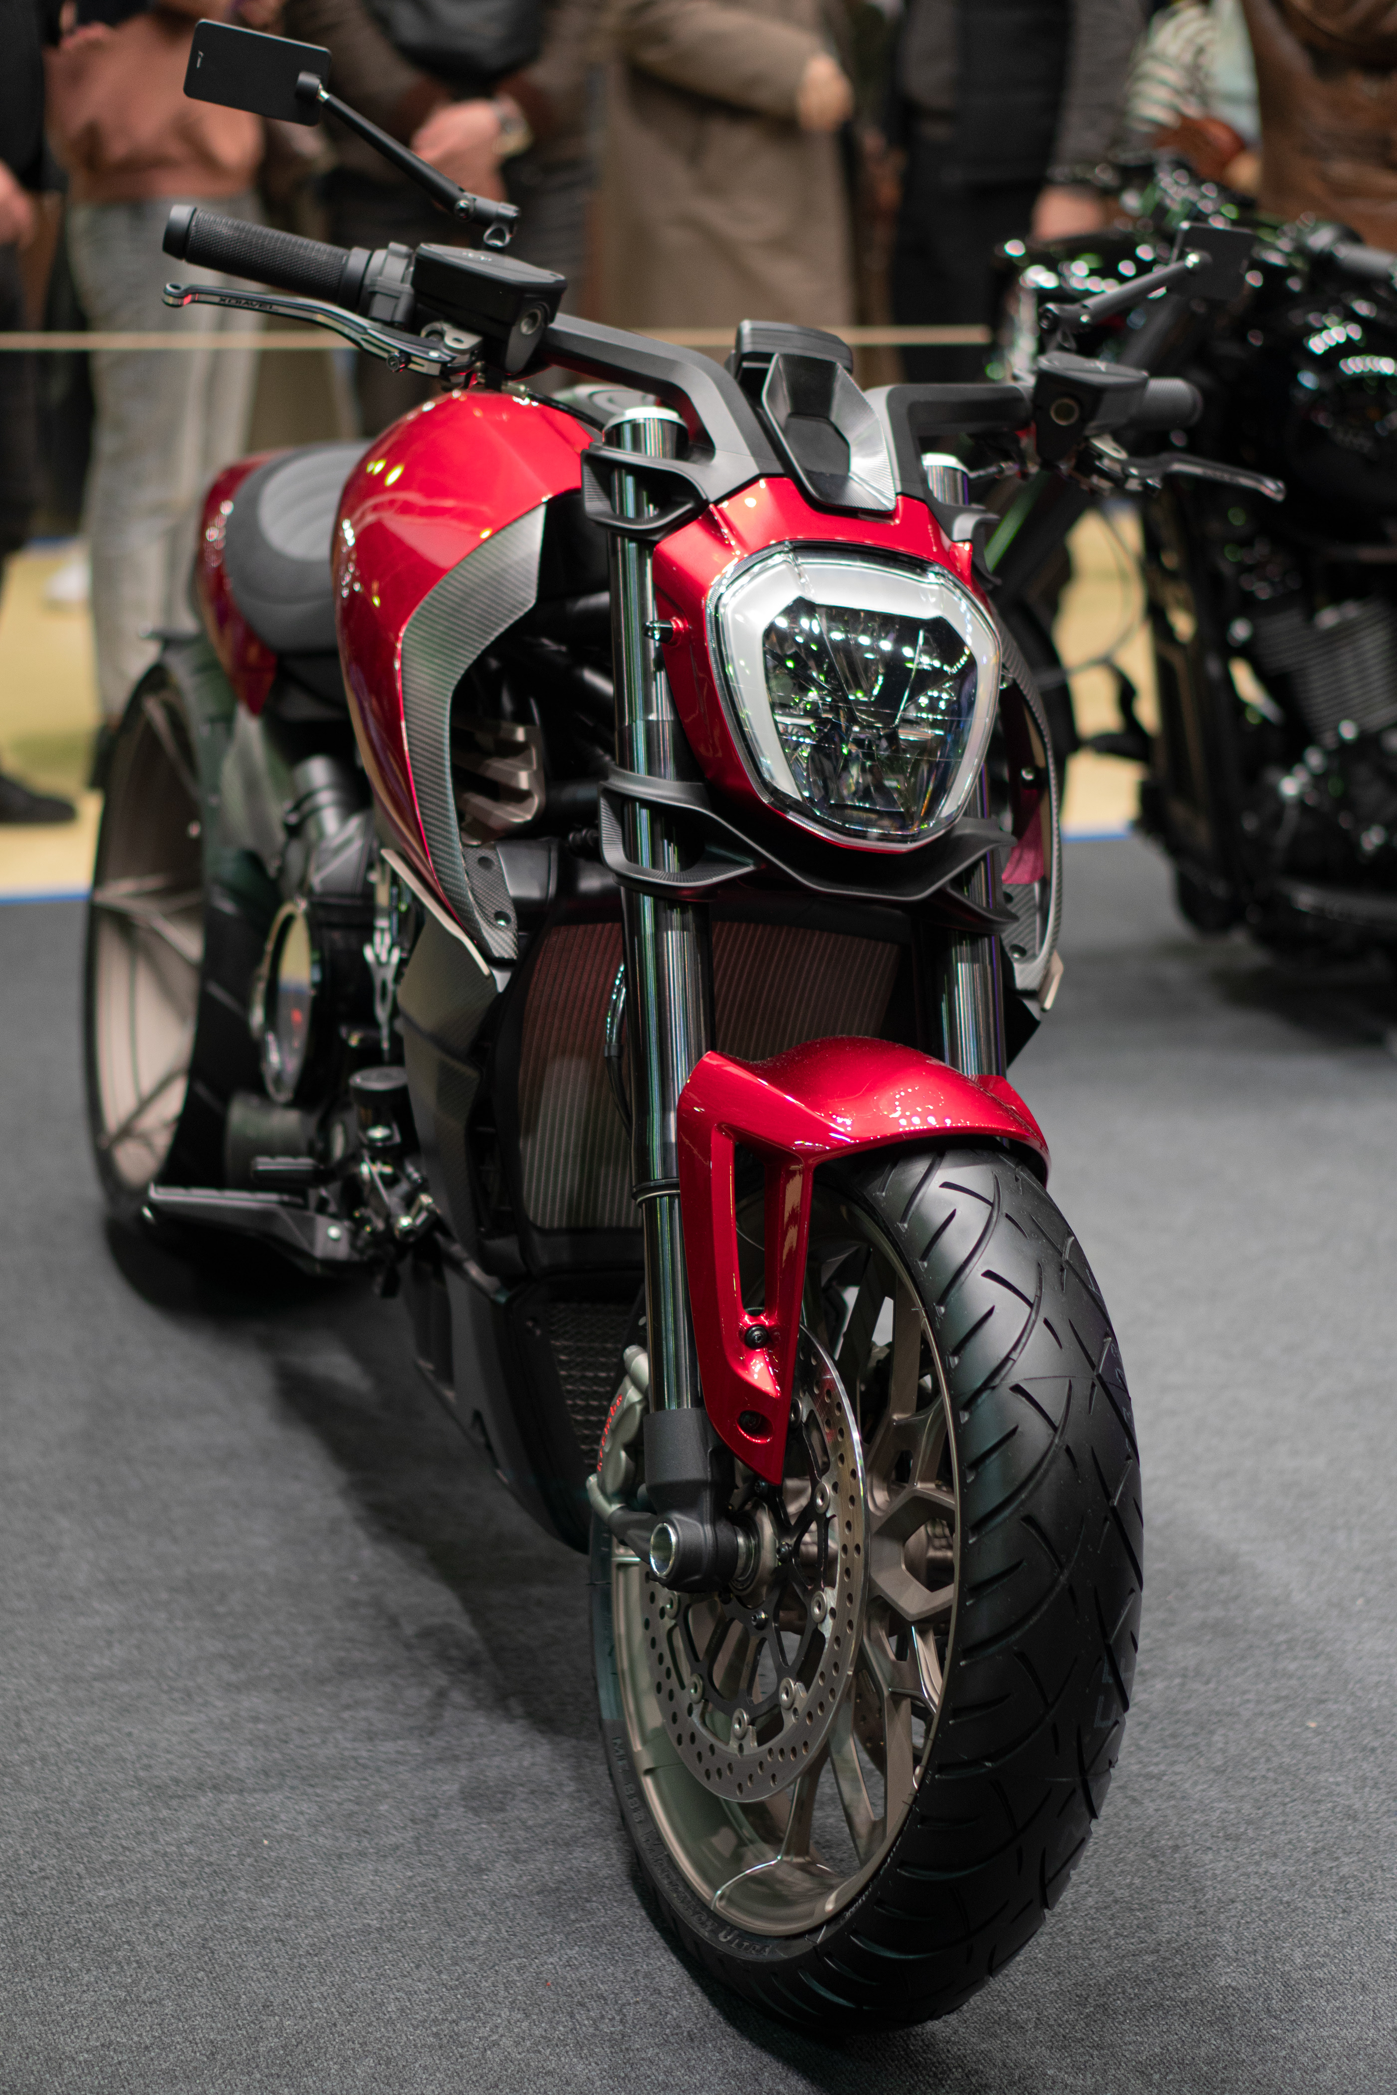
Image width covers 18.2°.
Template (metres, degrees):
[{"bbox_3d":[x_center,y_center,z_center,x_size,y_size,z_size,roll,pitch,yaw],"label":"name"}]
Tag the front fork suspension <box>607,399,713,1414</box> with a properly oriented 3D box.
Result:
[{"bbox_3d":[-0.027,-0.104,3.067,0.060,0.736,0.060,-2,-14,0],"label":"front fork suspension"}]

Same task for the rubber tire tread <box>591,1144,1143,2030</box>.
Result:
[{"bbox_3d":[0.100,0.341,2.947,0.128,0.634,0.634,6,11,-25],"label":"rubber tire tread"}]

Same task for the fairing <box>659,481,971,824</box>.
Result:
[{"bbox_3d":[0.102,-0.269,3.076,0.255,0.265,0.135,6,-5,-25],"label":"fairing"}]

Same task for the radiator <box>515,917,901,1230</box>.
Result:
[{"bbox_3d":[0.003,0.023,3.309,0.295,0.240,0.060,2,17,-20],"label":"radiator"}]

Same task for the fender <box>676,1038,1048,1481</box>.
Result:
[{"bbox_3d":[0.102,0.126,2.990,0.213,0.290,0.285,6,12,-25],"label":"fender"}]

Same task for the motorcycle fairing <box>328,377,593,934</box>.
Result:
[{"bbox_3d":[-0.179,-0.329,3.398,0.210,0.340,0.600,4,12,-19],"label":"motorcycle fairing"}]

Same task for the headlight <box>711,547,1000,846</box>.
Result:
[{"bbox_3d":[0.112,-0.253,3.084,0.215,0.210,0.130,5,1,-26],"label":"headlight"}]

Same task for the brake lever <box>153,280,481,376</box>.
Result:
[{"bbox_3d":[-0.263,-0.506,3.049,0.224,0.034,0.060,8,11,-4],"label":"brake lever"}]

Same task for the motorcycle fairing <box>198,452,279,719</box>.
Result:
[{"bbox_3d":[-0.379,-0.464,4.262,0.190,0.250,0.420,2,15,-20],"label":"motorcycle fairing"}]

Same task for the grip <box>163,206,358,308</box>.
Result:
[{"bbox_3d":[-0.316,-0.572,3.148,0.139,0.042,0.042,13,10,-5],"label":"grip"}]

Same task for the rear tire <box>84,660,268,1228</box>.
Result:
[{"bbox_3d":[-0.430,-0.096,4.490,0.280,0.662,0.662,2,15,-20],"label":"rear tire"}]

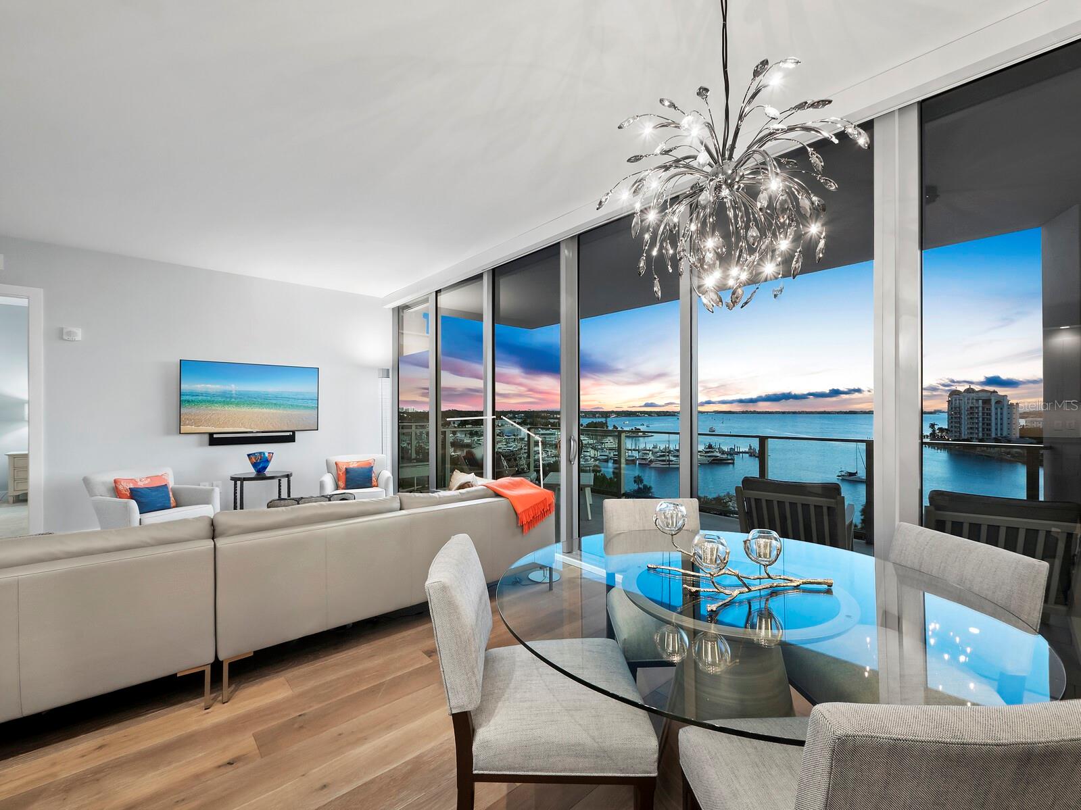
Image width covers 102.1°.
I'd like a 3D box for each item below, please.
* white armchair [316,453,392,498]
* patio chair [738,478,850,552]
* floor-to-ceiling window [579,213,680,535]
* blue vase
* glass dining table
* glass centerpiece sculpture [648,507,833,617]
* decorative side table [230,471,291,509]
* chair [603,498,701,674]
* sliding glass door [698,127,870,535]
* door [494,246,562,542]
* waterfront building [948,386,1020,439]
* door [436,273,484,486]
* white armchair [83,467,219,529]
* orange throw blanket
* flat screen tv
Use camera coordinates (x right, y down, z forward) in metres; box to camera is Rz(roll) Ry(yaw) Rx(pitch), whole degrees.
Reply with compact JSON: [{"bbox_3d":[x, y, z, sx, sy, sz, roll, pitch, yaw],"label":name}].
[{"bbox_3d":[-2.210,1.036,5.289,0.760,0.780,0.820,0,-1,-22],"label":"white armchair"},{"bbox_3d":[2.150,1.030,3.709,0.770,0.810,0.830,0,-1,37],"label":"patio chair"},{"bbox_3d":[0.707,-0.101,3.691,0.070,2.940,1.083,1,-1,-42],"label":"floor-to-ceiling window"},{"bbox_3d":[-3.304,0.683,5.160,0.265,0.265,0.235,1,-1,-42],"label":"blue vase"},{"bbox_3d":[0.620,0.977,1.504,1.520,0.750,1.520,1,-1,-42],"label":"glass dining table"},{"bbox_3d":[0.661,0.495,1.442,0.630,0.272,0.340,0,-1,18],"label":"glass centerpiece sculpture"},{"bbox_3d":[-3.285,1.108,5.147,0.615,0.571,0.615,1,-1,-42],"label":"decorative side table"},{"bbox_3d":[0.578,0.919,1.970,0.500,0.876,0.620,0,-1,-2],"label":"chair"},{"bbox_3d":[1.413,-0.075,2.667,0.070,2.820,1.044,1,-1,-42],"label":"sliding glass door"},{"bbox_3d":[-0.173,-0.090,4.663,0.070,2.940,1.206,1,-1,-42],"label":"door"},{"bbox_3d":[281.651,5.907,278.000,22.000,35.000,27.000,0,-1,-28],"label":"waterfront building"},{"bbox_3d":[-0.997,-0.045,5.308,0.070,2.820,1.123,1,-1,-42],"label":"door"},{"bbox_3d":[-3.680,1.024,4.159,0.800,0.780,0.760,0,-1,22],"label":"white armchair"},{"bbox_3d":[-0.180,0.745,3.302,0.550,0.400,0.340,0,-1,-39],"label":"orange throw blanket"},{"bbox_3d":[-3.574,-0.086,5.489,1.460,0.840,0.060,1,-1,-42],"label":"flat screen tv"}]

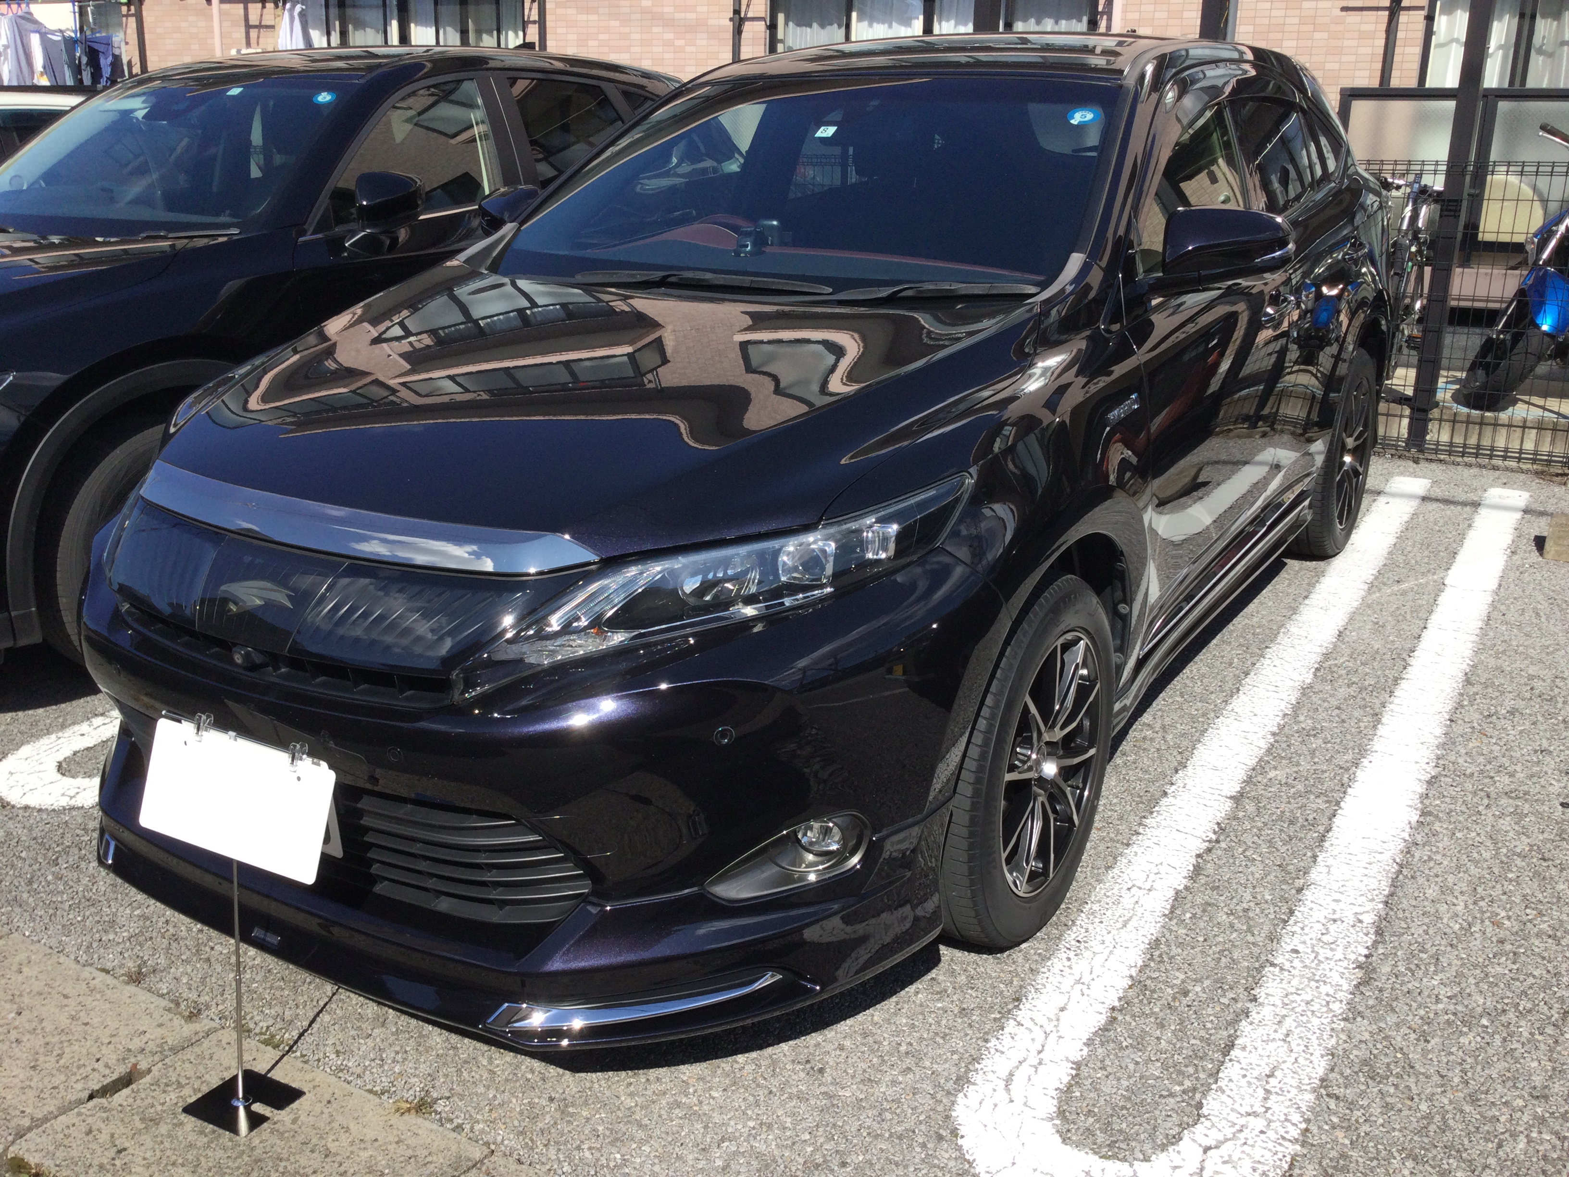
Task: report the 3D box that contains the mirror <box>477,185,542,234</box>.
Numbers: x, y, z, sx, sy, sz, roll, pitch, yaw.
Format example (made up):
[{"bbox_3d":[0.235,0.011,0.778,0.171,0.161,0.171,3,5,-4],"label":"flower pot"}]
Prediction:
[{"bbox_3d":[-0.708,-0.986,3.715,0.250,0.160,0.170,11,22,30],"label":"mirror"}]

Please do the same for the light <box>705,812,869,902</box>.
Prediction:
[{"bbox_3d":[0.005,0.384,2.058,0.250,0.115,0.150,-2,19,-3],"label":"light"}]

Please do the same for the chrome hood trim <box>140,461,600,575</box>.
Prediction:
[{"bbox_3d":[-0.721,-0.117,2.104,1.010,0.090,0.190,11,22,30],"label":"chrome hood trim"}]

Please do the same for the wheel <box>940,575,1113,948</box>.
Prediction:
[{"bbox_3d":[0.389,0.294,2.582,0.240,0.715,0.715,11,22,30],"label":"wheel"}]

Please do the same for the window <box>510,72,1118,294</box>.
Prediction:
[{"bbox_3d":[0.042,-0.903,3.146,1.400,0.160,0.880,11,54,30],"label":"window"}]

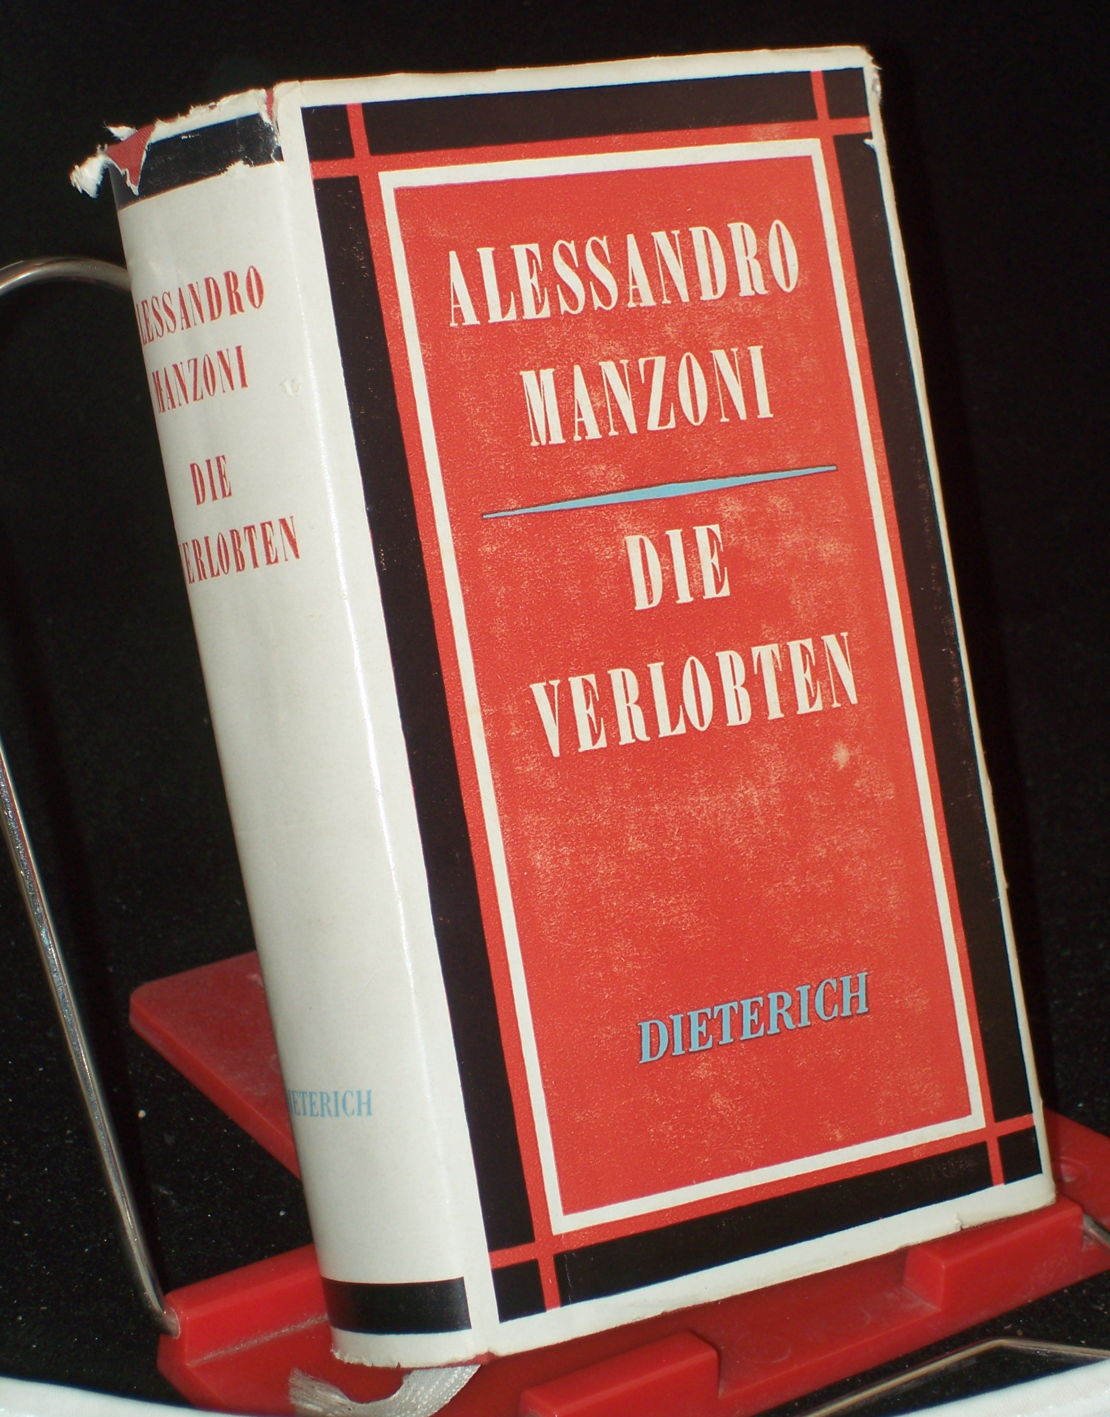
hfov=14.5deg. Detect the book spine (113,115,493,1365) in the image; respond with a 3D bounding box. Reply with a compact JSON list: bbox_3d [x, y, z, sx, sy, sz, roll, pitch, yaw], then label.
[{"bbox_3d":[-0.036,0.004,0.620,0.016,0.178,0.042,-9,0,-35],"label":"book spine"}]

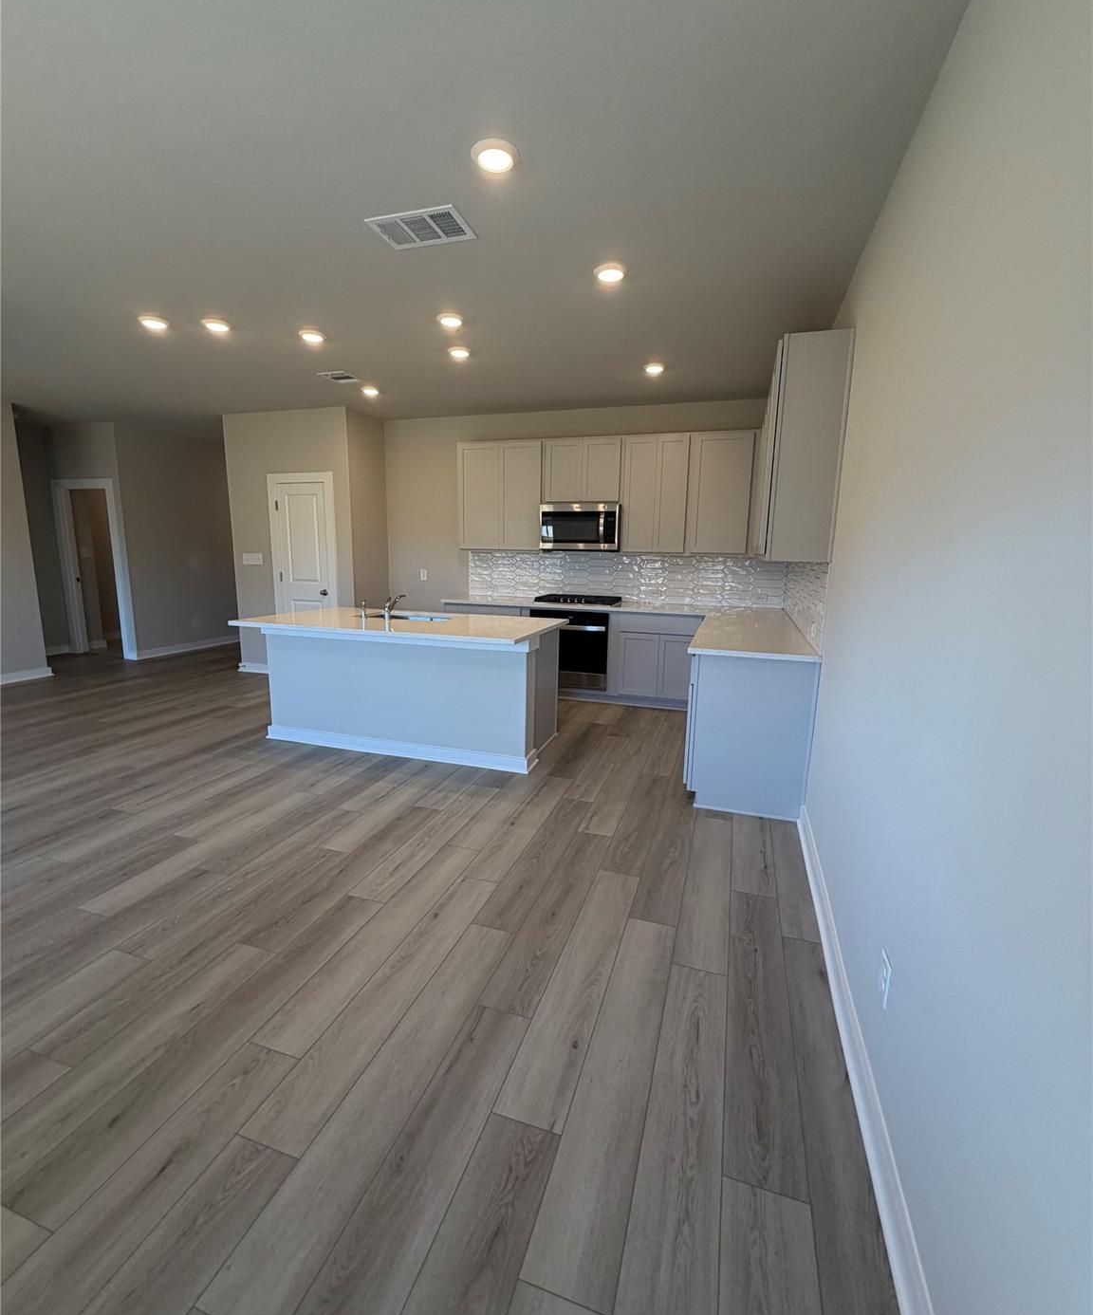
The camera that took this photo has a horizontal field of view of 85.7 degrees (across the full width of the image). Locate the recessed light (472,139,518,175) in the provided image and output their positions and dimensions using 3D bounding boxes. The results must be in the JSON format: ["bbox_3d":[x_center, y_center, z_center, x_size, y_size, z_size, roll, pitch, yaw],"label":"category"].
[{"bbox_3d":[-0.174,-1.696,2.010,0.165,0.030,0.165,1,10,0],"label":"recessed light"}]

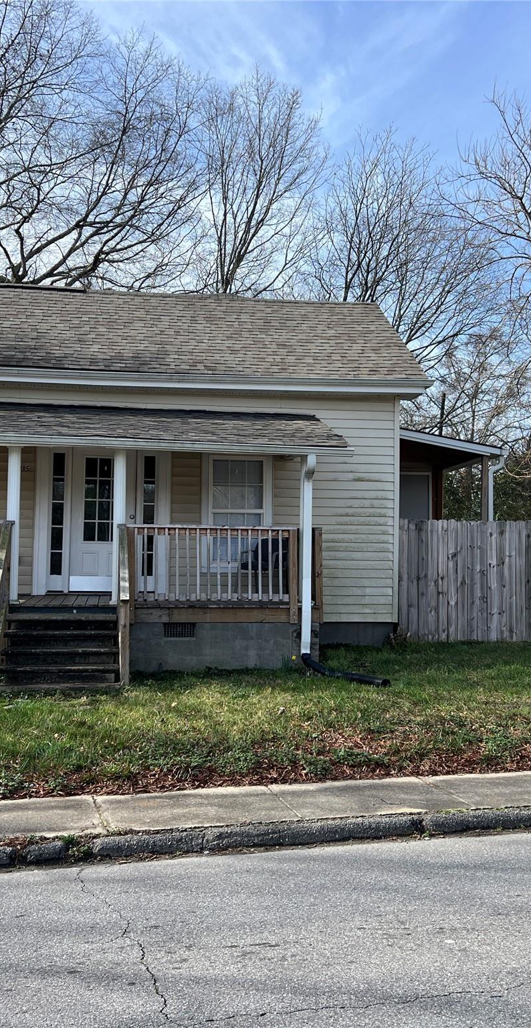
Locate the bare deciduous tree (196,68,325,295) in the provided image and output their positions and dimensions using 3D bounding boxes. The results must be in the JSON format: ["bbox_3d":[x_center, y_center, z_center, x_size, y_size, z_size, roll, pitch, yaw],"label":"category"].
[{"bbox_3d":[-0.217,-6.279,35.388,4.800,18.330,4.800,0,-3,0],"label":"bare deciduous tree"}]

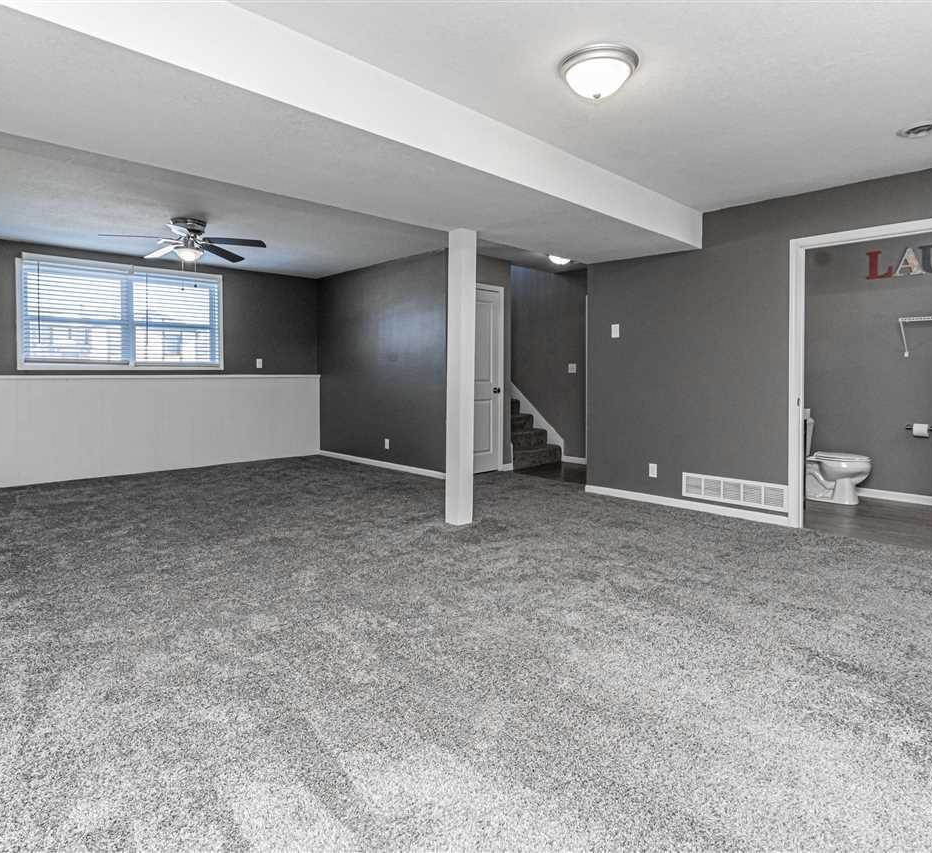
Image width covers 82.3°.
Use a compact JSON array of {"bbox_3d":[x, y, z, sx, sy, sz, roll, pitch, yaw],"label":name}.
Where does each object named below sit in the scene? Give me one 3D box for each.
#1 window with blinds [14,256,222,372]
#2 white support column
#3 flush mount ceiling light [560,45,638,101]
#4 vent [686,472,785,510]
[{"bbox_3d":[-3.827,-1.232,6.094,2.002,1.172,0.080,-4,6,-42],"label":"window with blinds"},{"bbox_3d":[-0.043,-0.382,4.202,0.150,2.275,0.150,4,6,45],"label":"white support column"},{"bbox_3d":[0.565,-1.466,2.265,0.325,0.135,0.325,0,5,0],"label":"flush mount ceiling light"},{"bbox_3d":[2.160,0.529,4.341,0.796,0.203,0.025,4,6,43],"label":"vent"}]

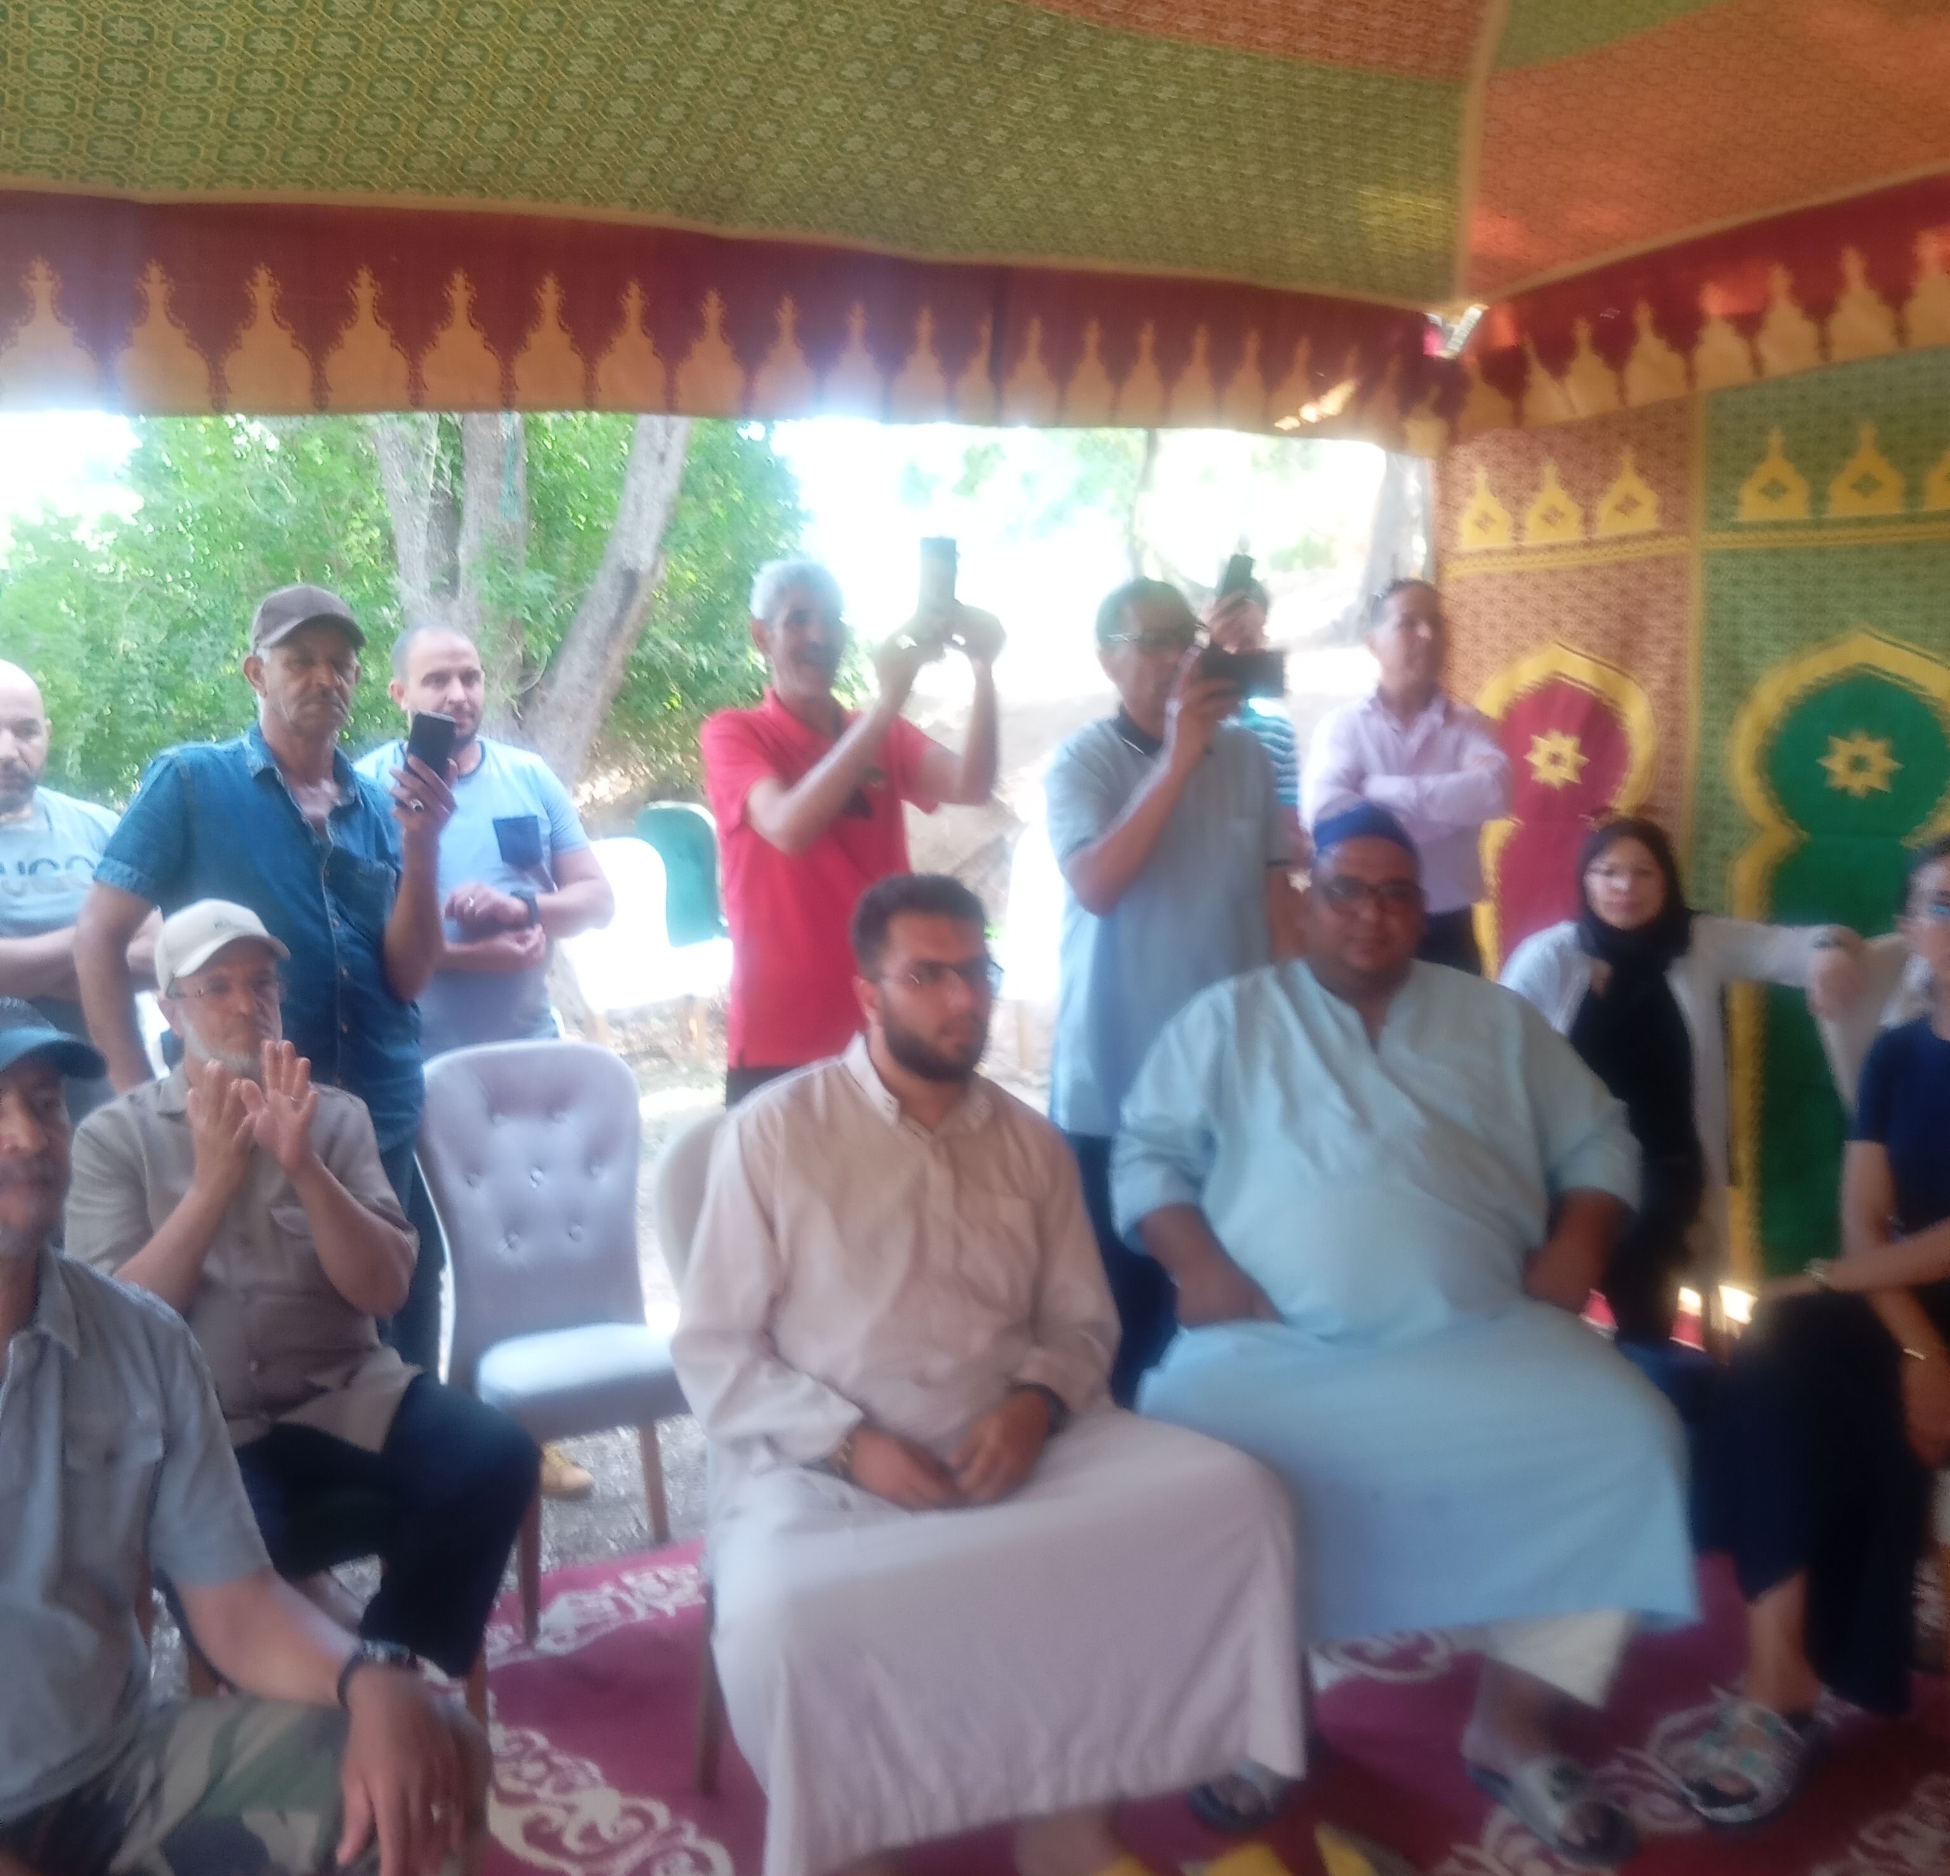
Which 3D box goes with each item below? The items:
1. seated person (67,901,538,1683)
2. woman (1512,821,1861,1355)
[{"bbox_3d":[-0.997,0.585,3.199,0.560,1.280,0.720,-7,9,-33],"label":"seated person"},{"bbox_3d":[1.290,0.465,4.012,0.680,1.330,0.740,2,6,20],"label":"woman"}]

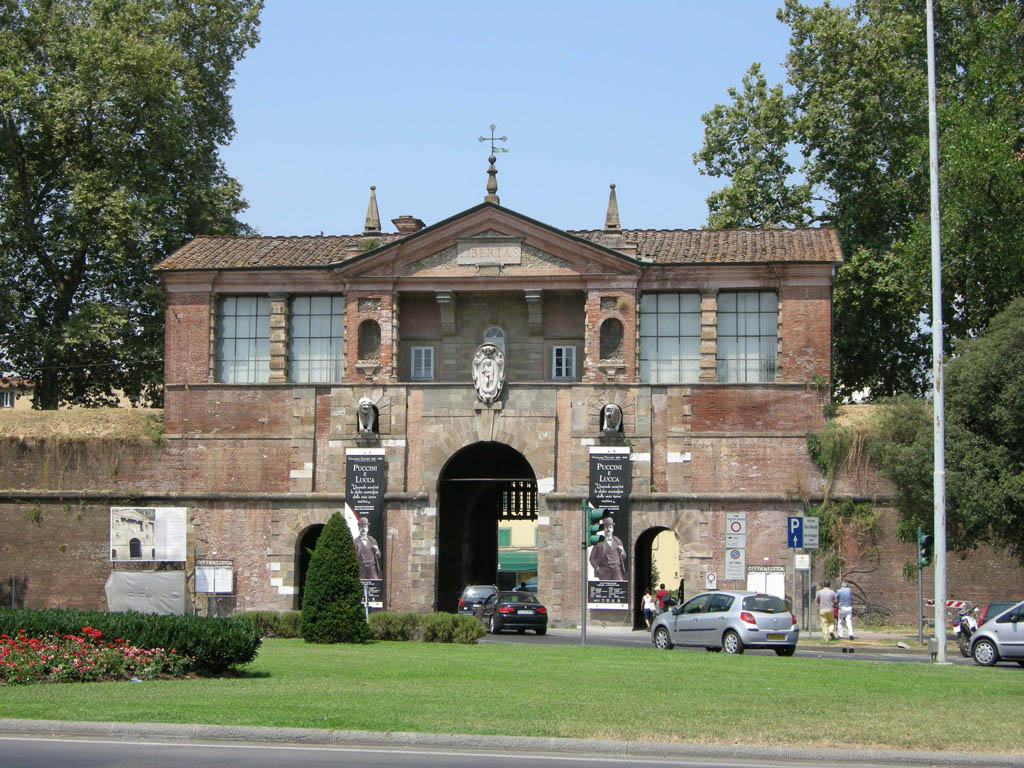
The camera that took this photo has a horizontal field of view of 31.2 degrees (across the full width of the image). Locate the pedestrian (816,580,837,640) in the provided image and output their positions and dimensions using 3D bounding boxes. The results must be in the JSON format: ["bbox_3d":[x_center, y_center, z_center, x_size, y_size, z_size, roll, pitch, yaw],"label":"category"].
[{"bbox_3d":[9.134,6.570,53.099,0.550,1.753,0.450,0,-6,6],"label":"pedestrian"}]

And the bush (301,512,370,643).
[{"bbox_3d":[-4.792,5.254,49.800,1.870,3.500,1.870,0,-6,6],"label":"bush"}]

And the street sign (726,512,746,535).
[{"bbox_3d":[7.344,4.564,60.000,0.660,0.710,0.050,0,-6,7],"label":"street sign"}]

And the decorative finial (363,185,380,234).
[{"bbox_3d":[-5.415,-6.720,70.838,0.705,1.924,0.660,0,-6,6],"label":"decorative finial"}]

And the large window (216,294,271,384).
[{"bbox_3d":[-10.423,-1.721,70.933,2.214,3.355,0.200,0,-6,6],"label":"large window"}]

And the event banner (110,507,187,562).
[{"bbox_3d":[-13.615,5.647,68.751,2.927,2.029,0.080,0,-6,6],"label":"event banner"}]

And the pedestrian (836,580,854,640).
[{"bbox_3d":[9.825,6.663,54.093,0.530,1.730,0.420,0,-6,6],"label":"pedestrian"}]

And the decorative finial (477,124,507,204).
[{"bbox_3d":[-0.701,-8.321,69.531,1.146,3.093,0.570,0,-6,6],"label":"decorative finial"}]

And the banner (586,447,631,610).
[{"bbox_3d":[3.540,5.265,66.938,1.500,5.952,0.080,0,-6,6],"label":"banner"}]

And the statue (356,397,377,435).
[{"bbox_3d":[-5.464,1.187,69.118,0.726,1.362,1.000,0,-6,6],"label":"statue"}]

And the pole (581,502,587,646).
[{"bbox_3d":[1.860,4.880,47.250,0.110,3.754,0.110,0,-6,0],"label":"pole"}]

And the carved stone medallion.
[{"bbox_3d":[-0.869,-0.392,68.542,1.223,2.332,0.500,0,-6,6],"label":"carved stone medallion"}]

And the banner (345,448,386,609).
[{"bbox_3d":[-5.484,5.418,68.657,1.557,5.992,0.060,0,-6,6],"label":"banner"}]

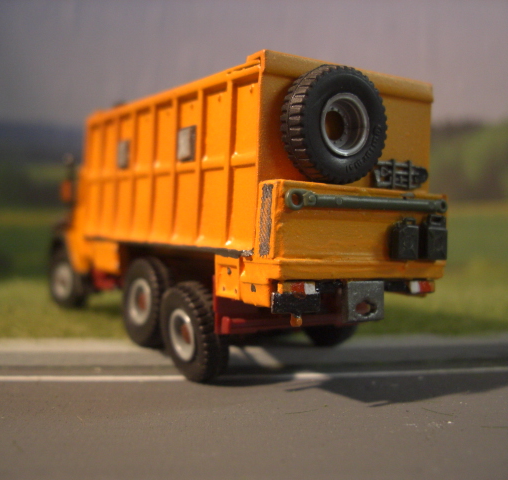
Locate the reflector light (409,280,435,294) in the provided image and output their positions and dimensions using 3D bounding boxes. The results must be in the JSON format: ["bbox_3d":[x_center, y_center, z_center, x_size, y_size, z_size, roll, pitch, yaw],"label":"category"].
[{"bbox_3d":[0.022,0.006,0.091,0.004,0.002,0.001,2,1,-31],"label":"reflector light"}]

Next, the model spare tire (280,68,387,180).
[{"bbox_3d":[0.010,-0.014,0.084,0.014,0.014,0.004,2,1,-31],"label":"model spare tire"}]

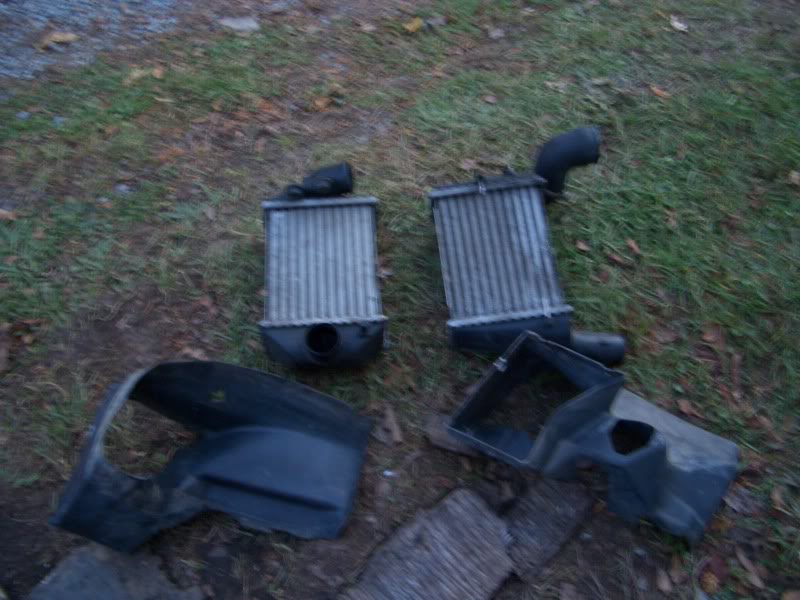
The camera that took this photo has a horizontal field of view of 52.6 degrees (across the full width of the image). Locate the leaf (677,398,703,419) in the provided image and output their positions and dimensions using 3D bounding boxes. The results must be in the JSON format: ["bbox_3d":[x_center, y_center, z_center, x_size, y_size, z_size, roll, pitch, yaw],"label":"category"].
[{"bbox_3d":[0.476,0.177,1.331,0.042,0.012,0.021,38,68,18],"label":"leaf"}]

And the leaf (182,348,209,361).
[{"bbox_3d":[-0.349,0.092,1.377,0.046,0.012,0.018,15,62,8],"label":"leaf"}]

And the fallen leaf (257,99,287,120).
[{"bbox_3d":[-0.267,-0.396,1.681,0.061,0.015,0.048,11,61,8],"label":"fallen leaf"}]

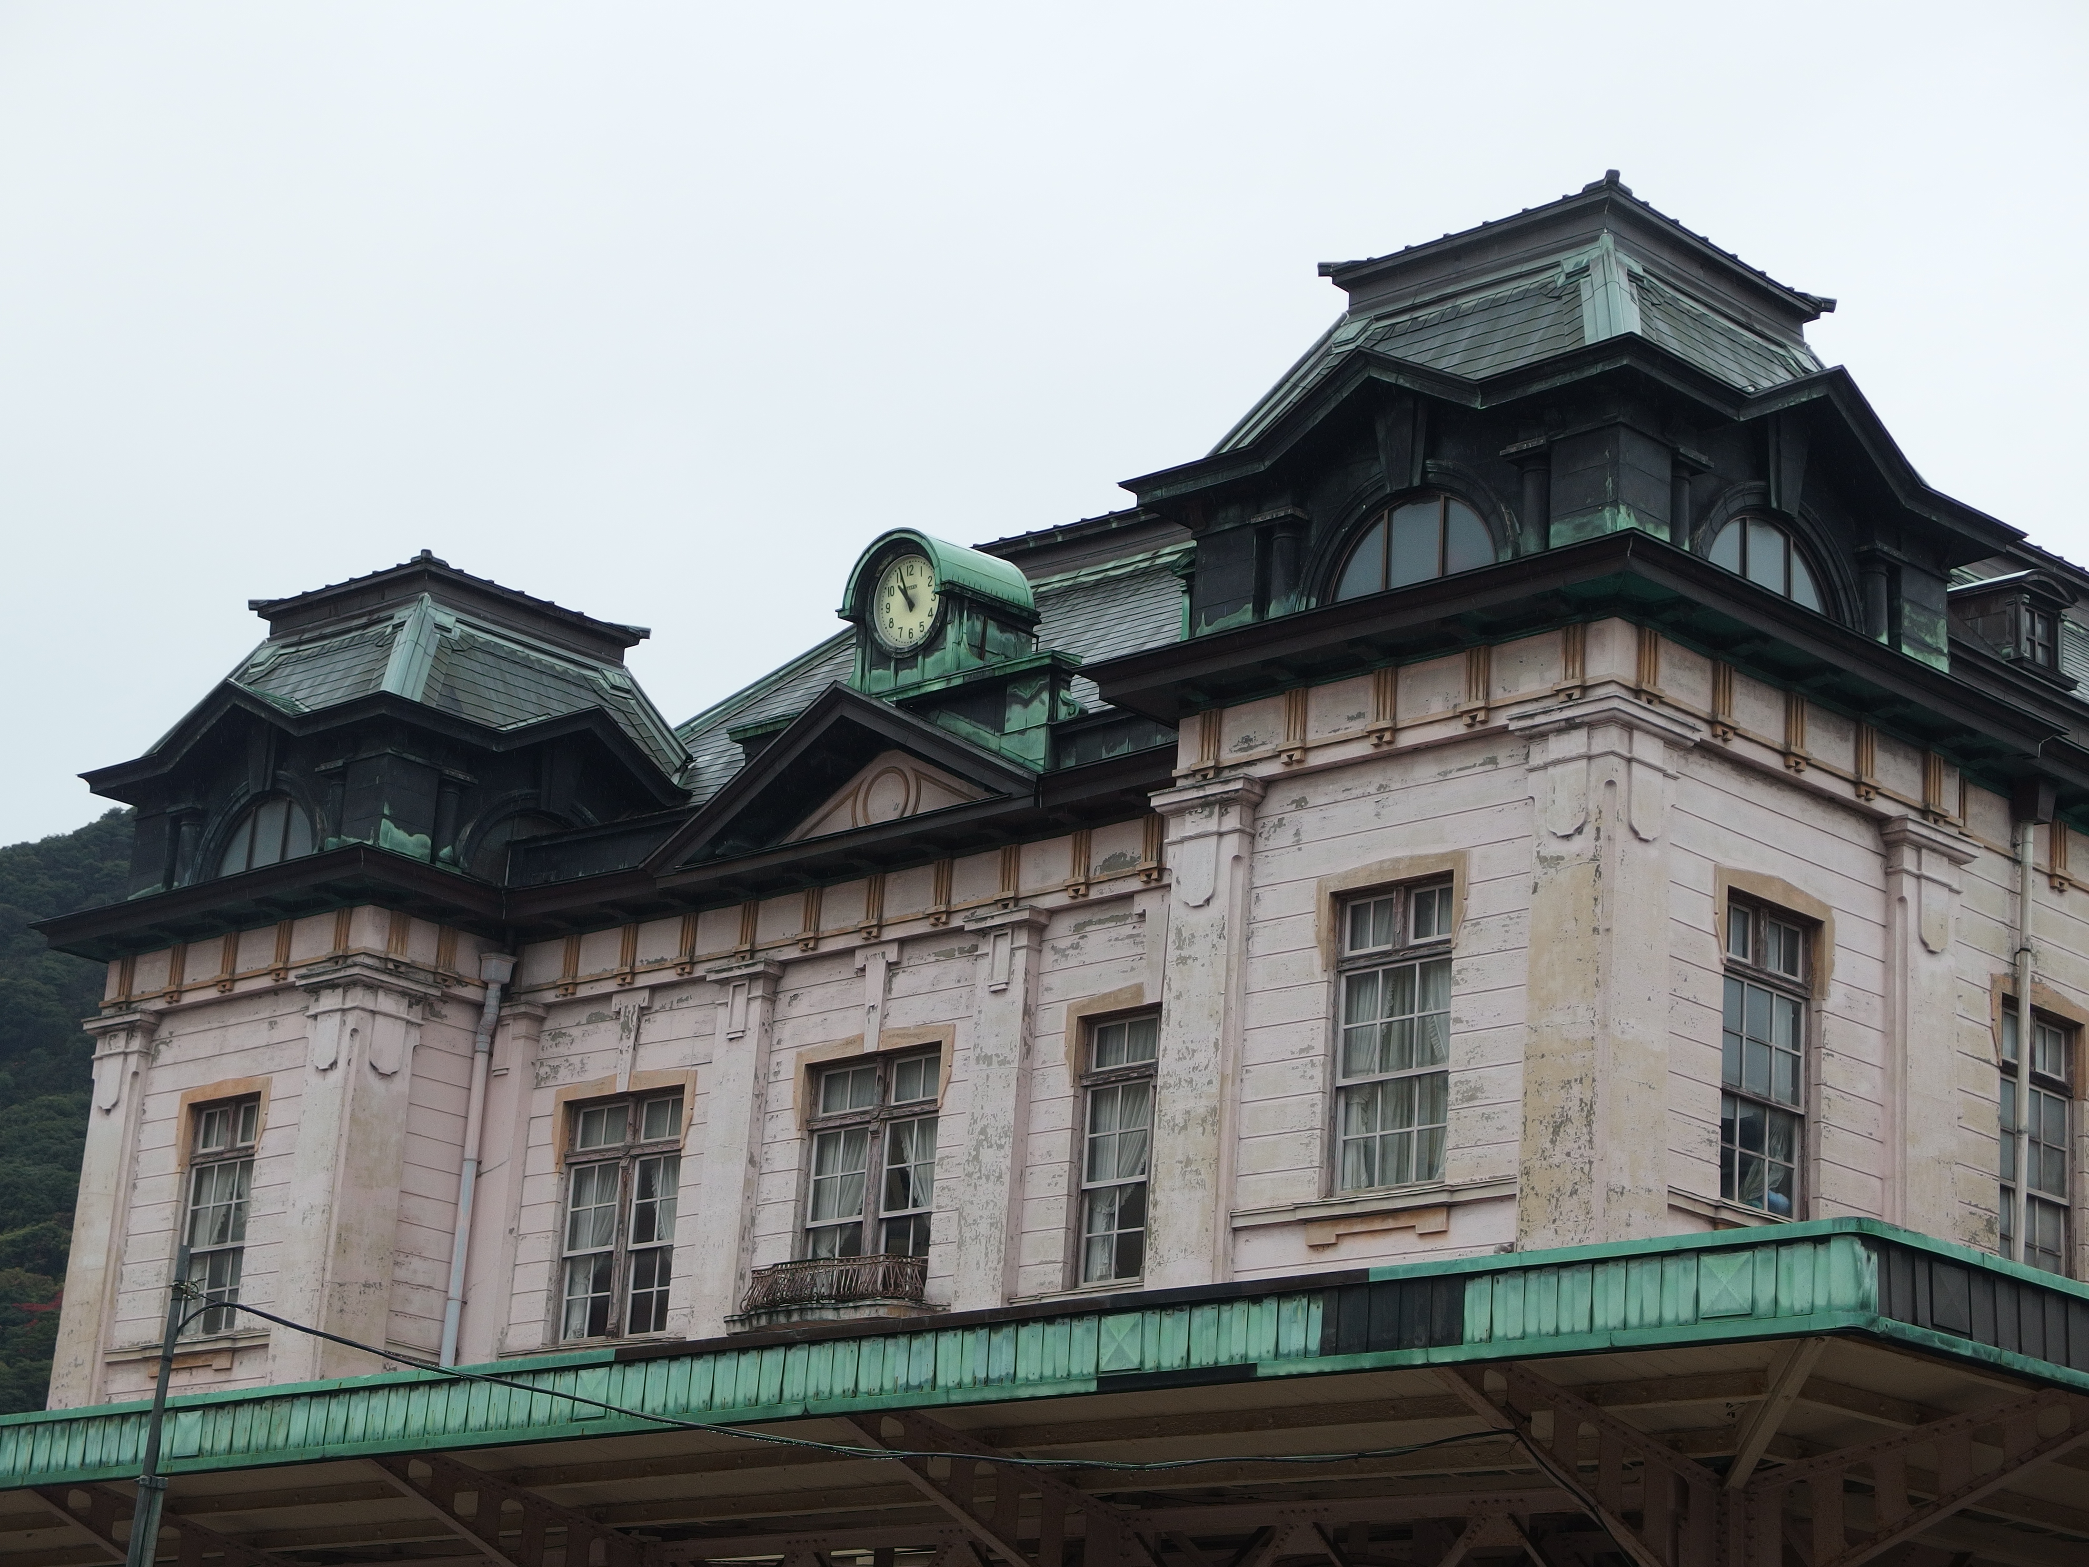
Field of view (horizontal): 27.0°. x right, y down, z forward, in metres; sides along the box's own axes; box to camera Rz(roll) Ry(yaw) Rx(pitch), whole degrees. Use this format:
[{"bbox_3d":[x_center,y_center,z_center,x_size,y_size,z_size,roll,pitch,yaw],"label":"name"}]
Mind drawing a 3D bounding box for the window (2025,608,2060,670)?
[{"bbox_3d":[8.226,-1.190,35.812,0.104,0.458,0.499,-13,-23,43],"label":"window"}]

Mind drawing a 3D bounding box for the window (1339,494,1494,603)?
[{"bbox_3d":[2.834,-1.812,33.064,1.612,0.811,0.135,-13,-23,43],"label":"window"}]

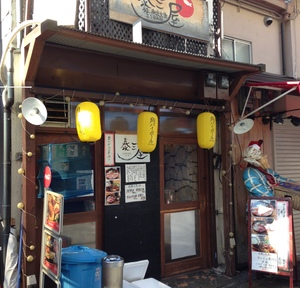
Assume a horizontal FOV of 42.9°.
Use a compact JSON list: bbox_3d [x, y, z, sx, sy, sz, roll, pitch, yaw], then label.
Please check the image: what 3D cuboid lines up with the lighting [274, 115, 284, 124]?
[{"bbox_3d":[1.882,-0.352,5.550,0.115,0.125,0.125,1,-3,-35],"label":"lighting"}]

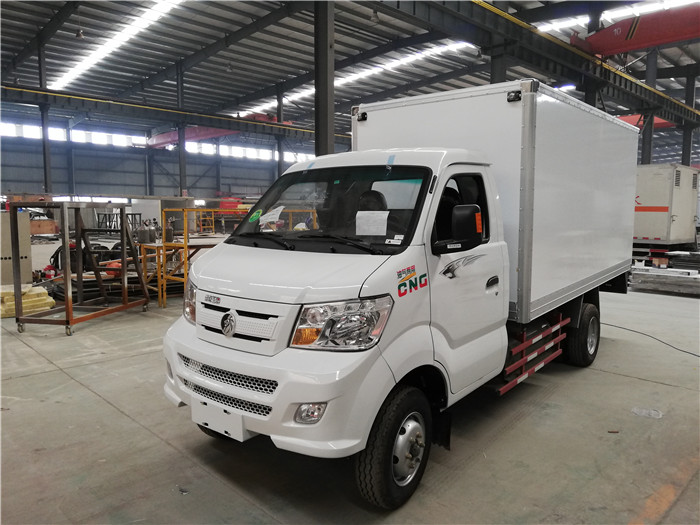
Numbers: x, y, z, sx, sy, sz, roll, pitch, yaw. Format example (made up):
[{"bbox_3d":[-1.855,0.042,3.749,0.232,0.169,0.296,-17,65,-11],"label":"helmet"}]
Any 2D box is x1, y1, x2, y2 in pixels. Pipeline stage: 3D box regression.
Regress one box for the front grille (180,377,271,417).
[{"bbox_3d":[-0.699,0.724,2.840,0.749,0.079,0.089,5,9,38],"label":"front grille"}]

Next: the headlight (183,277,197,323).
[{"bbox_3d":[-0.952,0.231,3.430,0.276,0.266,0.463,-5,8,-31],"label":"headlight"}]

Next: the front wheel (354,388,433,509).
[{"bbox_3d":[0.278,1.035,2.976,0.182,0.664,0.664,3,6,34],"label":"front wheel"}]

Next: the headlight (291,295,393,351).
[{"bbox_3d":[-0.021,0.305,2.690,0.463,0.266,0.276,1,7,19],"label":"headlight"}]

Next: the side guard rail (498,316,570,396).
[{"bbox_3d":[1.659,0.752,4.593,0.059,0.364,1.724,5,9,38],"label":"side guard rail"}]

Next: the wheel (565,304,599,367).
[{"bbox_3d":[2.602,0.800,5.791,0.182,0.664,0.664,4,6,38],"label":"wheel"}]

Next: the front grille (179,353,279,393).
[{"bbox_3d":[-0.694,0.586,2.831,0.798,0.084,0.089,5,9,38],"label":"front grille"}]

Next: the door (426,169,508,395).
[{"bbox_3d":[0.745,0.111,3.427,0.197,1.478,1.143,5,9,38],"label":"door"}]

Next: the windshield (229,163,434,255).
[{"bbox_3d":[-0.198,-0.340,3.362,1.438,0.729,0.148,5,-37,38],"label":"windshield"}]

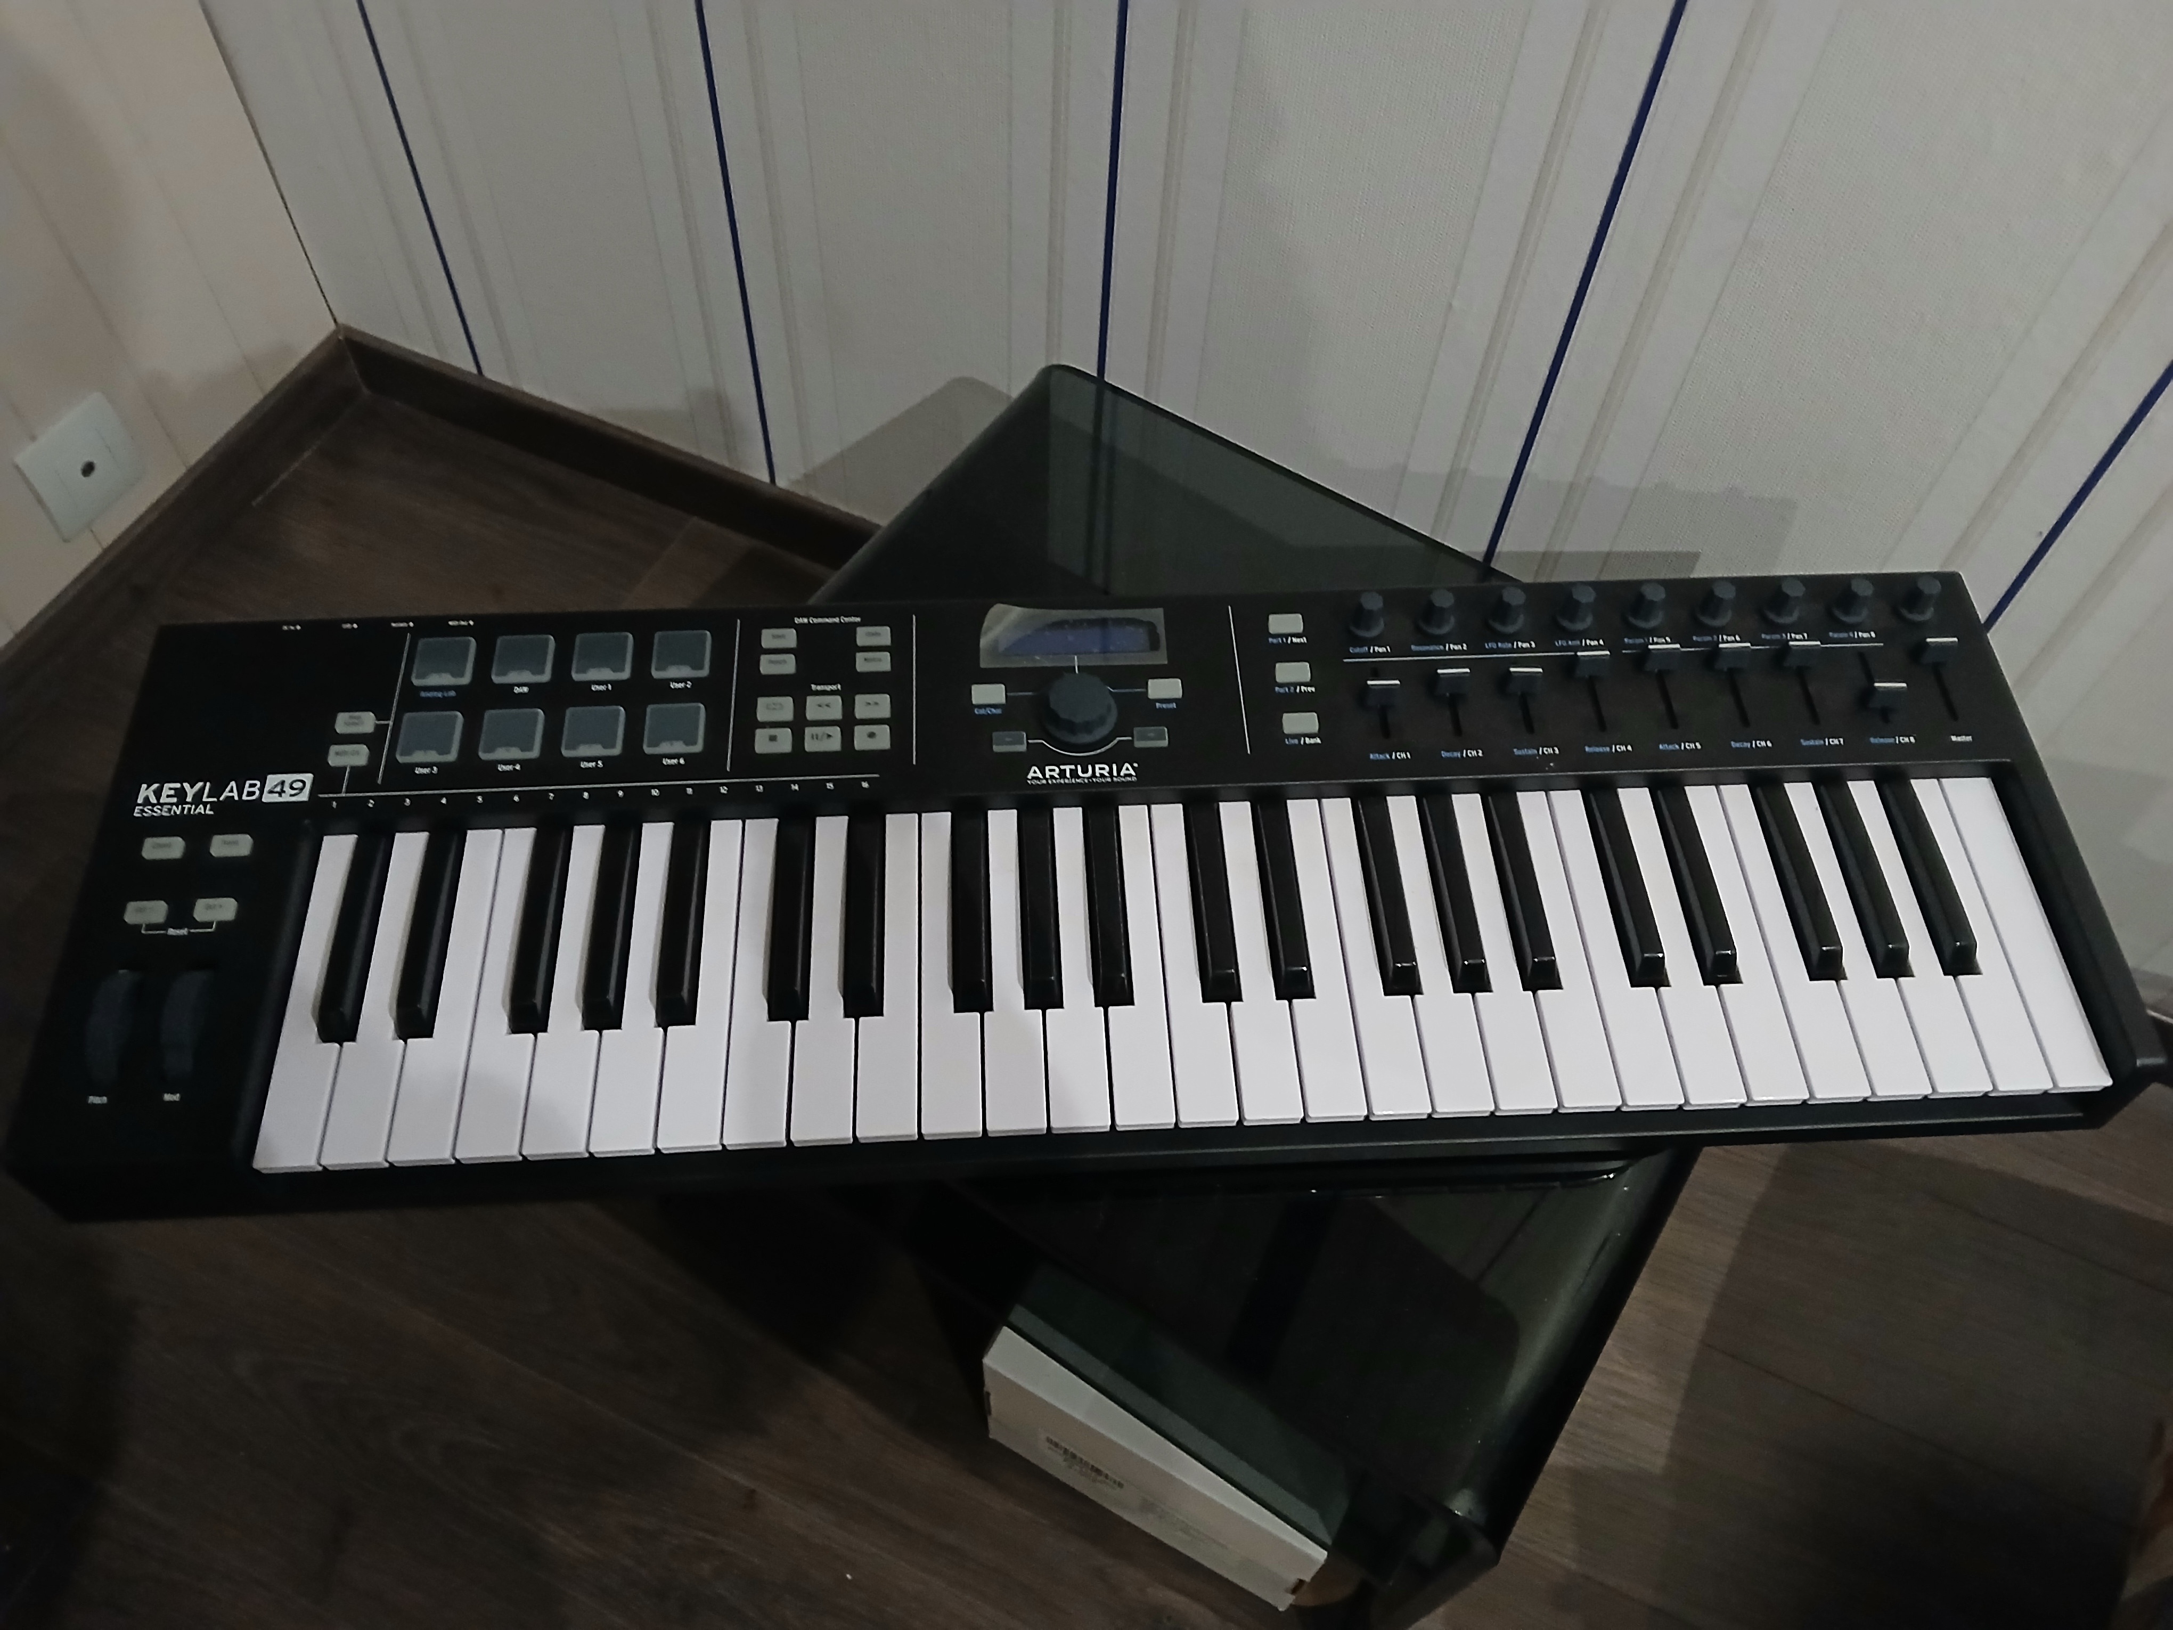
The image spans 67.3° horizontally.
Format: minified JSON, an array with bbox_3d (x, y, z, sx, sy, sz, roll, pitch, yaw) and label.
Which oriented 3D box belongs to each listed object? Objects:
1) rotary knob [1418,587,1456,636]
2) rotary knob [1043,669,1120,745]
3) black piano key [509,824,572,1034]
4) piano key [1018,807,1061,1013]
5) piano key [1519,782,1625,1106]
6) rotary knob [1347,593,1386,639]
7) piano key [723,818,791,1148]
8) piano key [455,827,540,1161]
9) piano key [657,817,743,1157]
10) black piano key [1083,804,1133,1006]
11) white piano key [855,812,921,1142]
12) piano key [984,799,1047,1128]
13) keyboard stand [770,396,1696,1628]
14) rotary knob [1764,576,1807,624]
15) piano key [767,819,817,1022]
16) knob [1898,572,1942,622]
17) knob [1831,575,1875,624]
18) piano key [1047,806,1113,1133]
[{"bbox_3d":[0.150,-0.086,0.692,0.015,0.015,0.015,-2,60,-3],"label":"rotary knob"},{"bbox_3d":[-0.002,-0.044,0.664,0.030,0.015,0.030,-2,59,-3],"label":"rotary knob"},{"bbox_3d":[-0.209,0.039,0.625,0.014,0.011,0.089,-2,59,-3],"label":"black piano key"},{"bbox_3d":[-0.018,0.034,0.634,0.014,0.011,0.089,-2,58,-3],"label":"piano key"},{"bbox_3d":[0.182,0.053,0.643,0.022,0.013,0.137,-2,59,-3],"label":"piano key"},{"bbox_3d":[0.120,-0.086,0.694,0.015,0.016,0.015,-2,59,-3],"label":"rotary knob"},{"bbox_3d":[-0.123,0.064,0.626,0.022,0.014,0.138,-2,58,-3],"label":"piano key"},{"bbox_3d":[-0.217,0.066,0.621,0.023,0.010,0.136,-2,59,-3],"label":"piano key"},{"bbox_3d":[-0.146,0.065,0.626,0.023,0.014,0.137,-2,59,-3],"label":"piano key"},{"bbox_3d":[0.008,0.032,0.636,0.014,0.011,0.089,-2,59,-3],"label":"black piano key"},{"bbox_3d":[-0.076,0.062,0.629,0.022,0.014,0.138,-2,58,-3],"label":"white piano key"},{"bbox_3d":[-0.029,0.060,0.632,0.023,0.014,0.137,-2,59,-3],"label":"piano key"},{"bbox_3d":[0.054,0.105,0.877,0.463,0.380,0.404,29,61,16],"label":"keyboard stand"},{"bbox_3d":[0.301,-0.092,0.699,0.015,0.015,0.015,-2,60,-3],"label":"rotary knob"},{"bbox_3d":[-0.114,0.037,0.632,0.014,0.012,0.089,-2,59,-3],"label":"piano key"},{"bbox_3d":[0.360,-0.094,0.706,0.015,0.016,0.015,-2,59,-3],"label":"knob"},{"bbox_3d":[0.331,-0.093,0.704,0.015,0.016,0.015,-2,59,-3],"label":"knob"},{"bbox_3d":[-0.006,0.059,0.631,0.023,0.010,0.136,-2,59,-3],"label":"piano key"}]

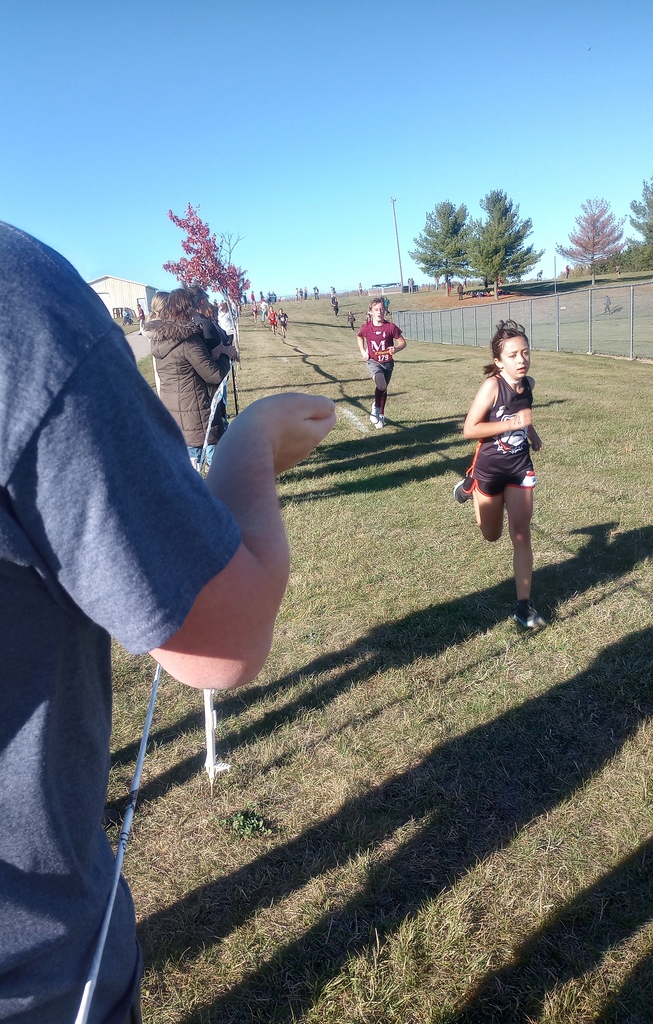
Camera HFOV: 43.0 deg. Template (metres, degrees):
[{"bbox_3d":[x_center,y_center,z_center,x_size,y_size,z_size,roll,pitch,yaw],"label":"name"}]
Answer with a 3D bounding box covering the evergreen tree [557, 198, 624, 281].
[{"bbox_3d":[30.871,-31.512,97.000,8.200,9.725,8.000,0,14,18],"label":"evergreen tree"}]

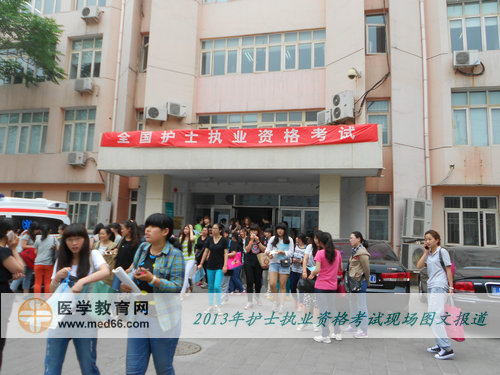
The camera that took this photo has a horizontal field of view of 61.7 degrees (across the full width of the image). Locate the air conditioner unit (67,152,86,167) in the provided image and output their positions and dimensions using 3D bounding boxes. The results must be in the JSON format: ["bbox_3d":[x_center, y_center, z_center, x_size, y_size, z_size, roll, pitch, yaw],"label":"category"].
[{"bbox_3d":[-7.686,-1.259,18.643,0.800,0.530,0.280,0,-8,14],"label":"air conditioner unit"}]

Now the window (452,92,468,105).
[{"bbox_3d":[7.111,-3.005,14.154,0.469,0.400,0.070,0,-8,13],"label":"window"}]

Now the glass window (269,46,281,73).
[{"bbox_3d":[1.004,-5.254,17.160,0.519,1.130,0.100,0,-8,15],"label":"glass window"}]

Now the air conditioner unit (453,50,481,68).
[{"bbox_3d":[7.761,-4.582,14.975,0.800,0.530,0.300,0,-8,13],"label":"air conditioner unit"}]

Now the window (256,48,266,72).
[{"bbox_3d":[0.484,-5.538,18.152,0.429,1.045,0.063,0,-8,14],"label":"window"}]

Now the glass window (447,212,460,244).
[{"bbox_3d":[7.117,1.420,14.644,0.467,1.164,0.100,0,-8,15],"label":"glass window"}]

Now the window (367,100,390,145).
[{"bbox_3d":[4.629,-2.315,15.101,0.820,1.630,0.090,0,-8,13],"label":"window"}]

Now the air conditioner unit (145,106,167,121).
[{"bbox_3d":[-3.864,-3.027,17.364,0.820,0.530,0.300,6,-9,-24],"label":"air conditioner unit"}]

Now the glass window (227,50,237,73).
[{"bbox_3d":[-0.776,-5.423,18.066,0.450,1.030,0.080,0,-8,13],"label":"glass window"}]

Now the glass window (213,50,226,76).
[{"bbox_3d":[-1.319,-5.413,18.193,0.570,1.100,0.080,0,-8,13],"label":"glass window"}]

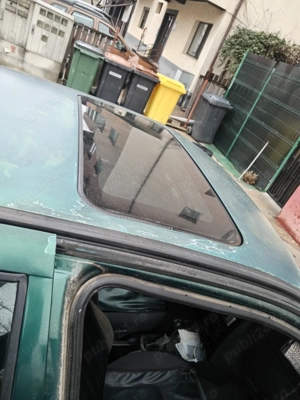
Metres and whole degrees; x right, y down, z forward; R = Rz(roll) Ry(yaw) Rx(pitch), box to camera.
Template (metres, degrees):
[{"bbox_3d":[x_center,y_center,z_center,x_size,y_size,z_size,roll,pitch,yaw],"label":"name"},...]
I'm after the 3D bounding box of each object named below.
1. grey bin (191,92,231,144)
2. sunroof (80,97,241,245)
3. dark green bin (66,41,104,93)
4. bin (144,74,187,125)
[{"bbox_3d":[1.302,-1.821,7.110,0.490,0.960,0.560,12,30,-23],"label":"grey bin"},{"bbox_3d":[-0.031,-0.169,1.063,0.424,0.045,0.862,14,29,-20],"label":"sunroof"},{"bbox_3d":[-1.307,-2.552,6.260,0.570,1.050,0.710,16,28,-16],"label":"dark green bin"},{"bbox_3d":[0.281,-1.963,6.495,0.570,1.050,0.710,18,28,-12],"label":"bin"}]

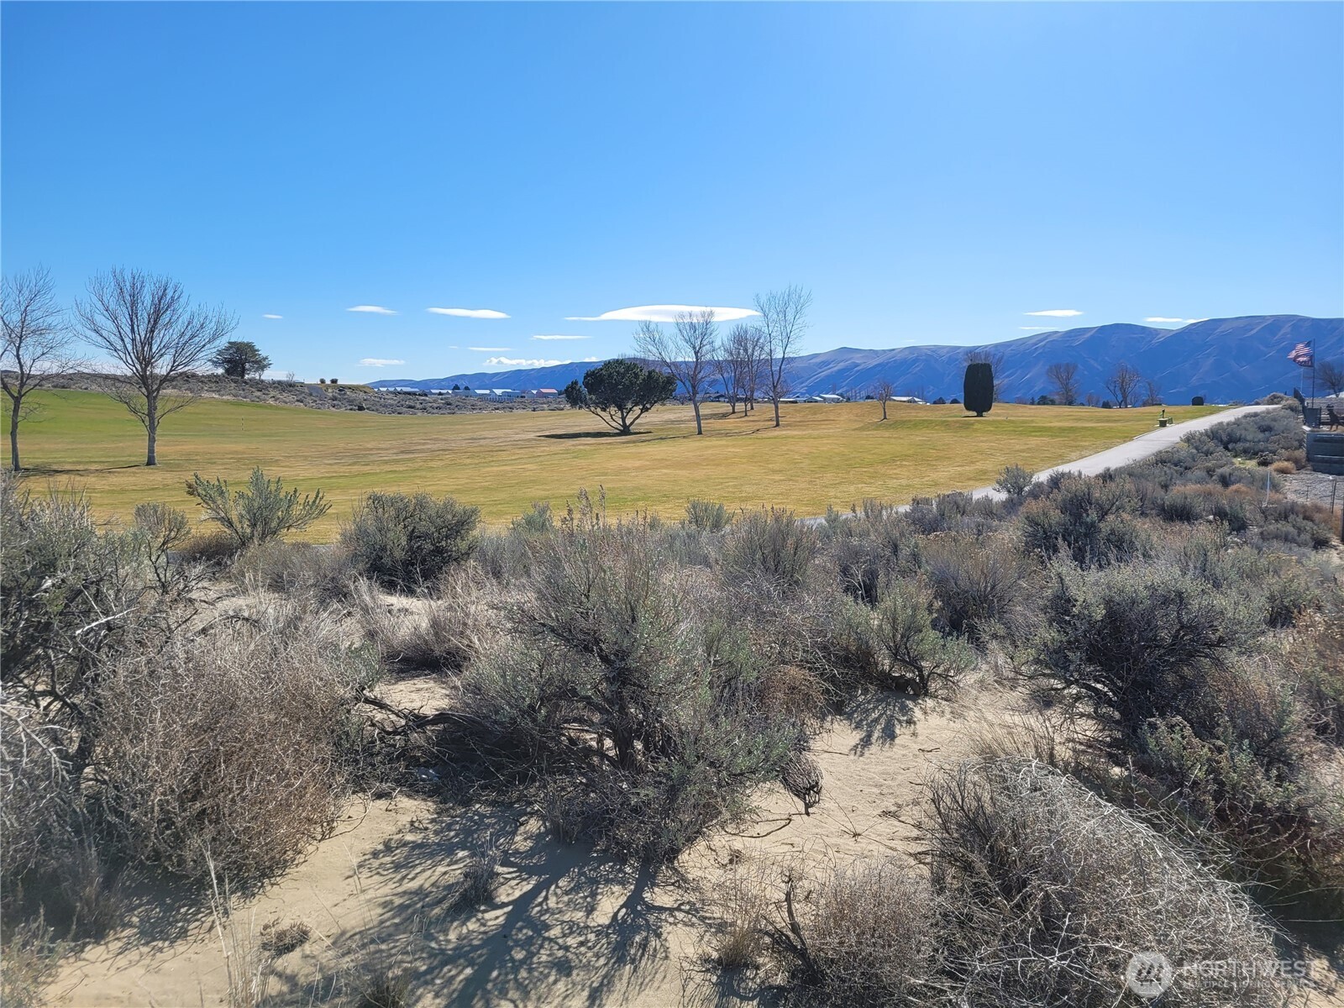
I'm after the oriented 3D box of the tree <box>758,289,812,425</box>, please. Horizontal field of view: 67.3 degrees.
[{"bbox_3d":[10.240,-13.400,92.000,5.040,12.920,5.040,1,6,6],"label":"tree"}]

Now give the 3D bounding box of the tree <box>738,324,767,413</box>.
[{"bbox_3d":[9.770,-16.430,122.000,3.160,10.660,3.160,0,6,5],"label":"tree"}]

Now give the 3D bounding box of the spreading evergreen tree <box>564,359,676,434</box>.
[{"bbox_3d":[-4.080,-8.530,80.000,8.890,5.990,8.890,0,6,-3],"label":"spreading evergreen tree"}]

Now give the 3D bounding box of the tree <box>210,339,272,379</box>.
[{"bbox_3d":[-57.780,-19.380,135.000,7.750,5.200,7.750,-3,7,-23],"label":"tree"}]

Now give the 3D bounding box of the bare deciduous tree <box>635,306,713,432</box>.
[{"bbox_3d":[0.250,-10.440,80.000,6.410,9.990,6.410,0,6,0],"label":"bare deciduous tree"}]

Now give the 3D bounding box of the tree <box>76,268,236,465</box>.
[{"bbox_3d":[-23.010,-6.110,45.000,6.520,8.800,6.520,-3,7,-27],"label":"tree"}]

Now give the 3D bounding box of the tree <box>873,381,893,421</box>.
[{"bbox_3d":[19.960,-9.780,95.000,1.840,3.850,1.840,1,6,12],"label":"tree"}]

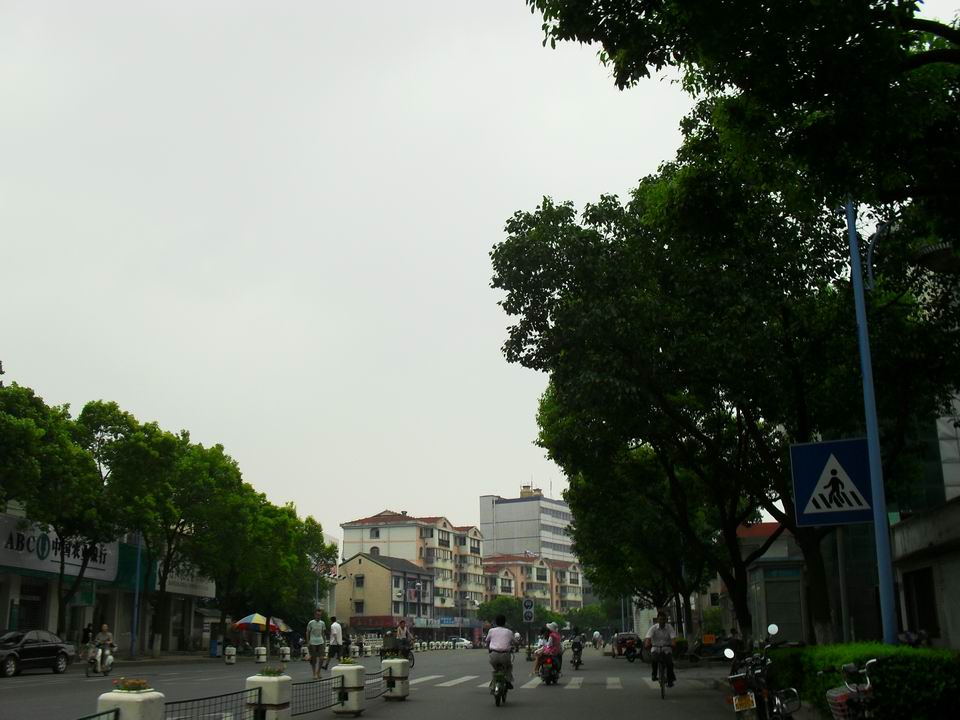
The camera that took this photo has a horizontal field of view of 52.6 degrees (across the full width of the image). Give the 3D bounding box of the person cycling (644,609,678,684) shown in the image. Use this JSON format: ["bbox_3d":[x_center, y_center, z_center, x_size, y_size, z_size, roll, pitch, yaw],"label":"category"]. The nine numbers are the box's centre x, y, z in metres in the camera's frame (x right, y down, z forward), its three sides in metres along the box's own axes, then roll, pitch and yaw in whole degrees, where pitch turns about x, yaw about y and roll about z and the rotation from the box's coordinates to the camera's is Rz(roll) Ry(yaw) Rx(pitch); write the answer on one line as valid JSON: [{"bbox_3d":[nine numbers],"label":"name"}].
[{"bbox_3d":[3.423,5.454,18.407,0.580,1.380,0.720,-2,-16,7],"label":"person cycling"}]

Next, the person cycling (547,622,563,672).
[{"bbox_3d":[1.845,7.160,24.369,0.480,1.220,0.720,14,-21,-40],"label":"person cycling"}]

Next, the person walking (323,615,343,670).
[{"bbox_3d":[-5.220,10.106,34.349,0.480,1.710,0.480,-6,-17,21],"label":"person walking"}]

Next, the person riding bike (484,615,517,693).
[{"bbox_3d":[0.356,5.076,16.854,0.550,1.270,0.750,-2,-16,5],"label":"person riding bike"}]

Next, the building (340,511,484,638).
[{"bbox_3d":[-9.730,35.330,155.620,13.200,19.800,27.100,-6,-17,21],"label":"building"}]

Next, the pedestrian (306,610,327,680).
[{"bbox_3d":[-4.397,7.666,26.101,0.550,1.770,0.380,3,-16,-10],"label":"pedestrian"}]

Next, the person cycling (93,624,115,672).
[{"bbox_3d":[-11.532,8.824,29.728,0.550,1.430,0.750,13,-20,-38],"label":"person cycling"}]

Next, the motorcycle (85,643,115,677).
[{"bbox_3d":[-11.607,9.108,29.647,0.660,1.080,1.700,13,-20,-38],"label":"motorcycle"}]

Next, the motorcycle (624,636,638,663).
[{"bbox_3d":[6.955,13.295,44.557,0.700,1.120,1.850,-5,-17,16],"label":"motorcycle"}]

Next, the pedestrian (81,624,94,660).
[{"bbox_3d":[-16.887,12.226,41.760,0.360,1.600,0.480,-13,-20,38],"label":"pedestrian"}]

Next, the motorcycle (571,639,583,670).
[{"bbox_3d":[3.455,10.514,34.746,0.680,1.100,1.850,-2,-16,6],"label":"motorcycle"}]

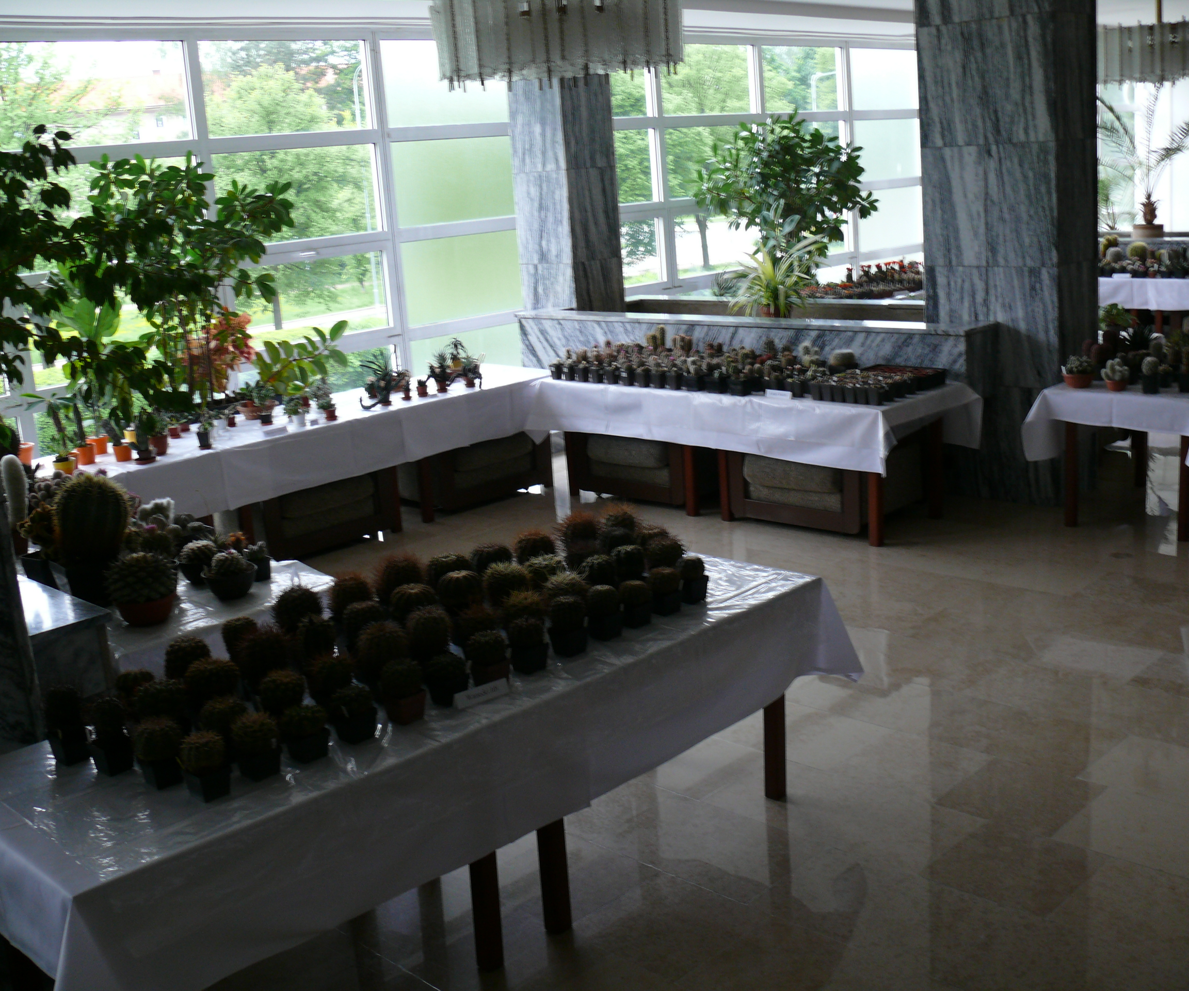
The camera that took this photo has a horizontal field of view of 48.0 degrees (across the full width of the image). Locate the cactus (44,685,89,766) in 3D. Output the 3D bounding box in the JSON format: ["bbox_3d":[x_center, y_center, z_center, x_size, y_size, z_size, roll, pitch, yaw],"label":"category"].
[{"bbox_3d":[-1.171,0.505,2.956,0.091,0.174,0.091,10,20,44],"label":"cactus"}]

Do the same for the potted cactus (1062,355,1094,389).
[{"bbox_3d":[2.343,-0.601,6.481,0.150,0.155,0.150,-17,19,-41],"label":"potted cactus"}]

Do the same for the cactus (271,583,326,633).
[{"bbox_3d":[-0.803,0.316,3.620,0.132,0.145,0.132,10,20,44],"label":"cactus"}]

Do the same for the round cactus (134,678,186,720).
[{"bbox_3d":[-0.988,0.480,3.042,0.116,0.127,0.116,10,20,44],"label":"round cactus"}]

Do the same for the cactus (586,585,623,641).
[{"bbox_3d":[0.028,0.308,3.460,0.084,0.139,0.084,-4,14,0],"label":"cactus"}]

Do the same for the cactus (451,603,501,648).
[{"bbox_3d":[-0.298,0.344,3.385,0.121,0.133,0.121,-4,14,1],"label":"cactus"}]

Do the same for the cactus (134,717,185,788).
[{"bbox_3d":[-0.935,0.549,2.888,0.103,0.140,0.103,10,19,44],"label":"cactus"}]

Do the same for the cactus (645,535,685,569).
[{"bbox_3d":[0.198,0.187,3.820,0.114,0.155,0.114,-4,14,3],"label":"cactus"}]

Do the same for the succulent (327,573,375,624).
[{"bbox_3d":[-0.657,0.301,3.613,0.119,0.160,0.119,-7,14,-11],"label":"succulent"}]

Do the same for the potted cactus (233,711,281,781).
[{"bbox_3d":[-0.721,0.530,2.855,0.095,0.140,0.095,-17,19,-41],"label":"potted cactus"}]

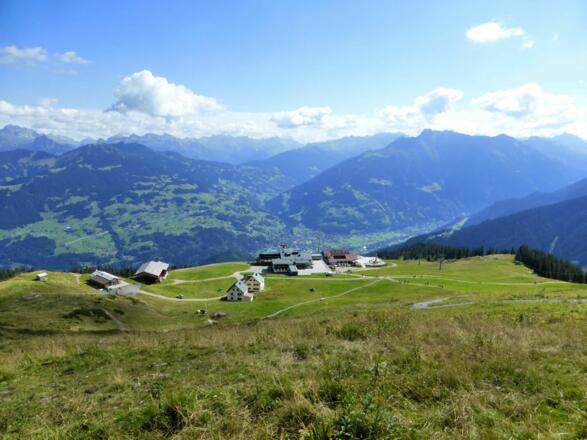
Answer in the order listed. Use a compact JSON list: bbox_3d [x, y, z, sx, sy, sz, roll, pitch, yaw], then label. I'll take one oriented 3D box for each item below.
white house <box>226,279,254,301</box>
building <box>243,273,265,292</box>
[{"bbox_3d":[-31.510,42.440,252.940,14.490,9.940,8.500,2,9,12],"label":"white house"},{"bbox_3d":[-24.590,38.870,265.770,10.990,9.940,8.000,2,9,11],"label":"building"}]

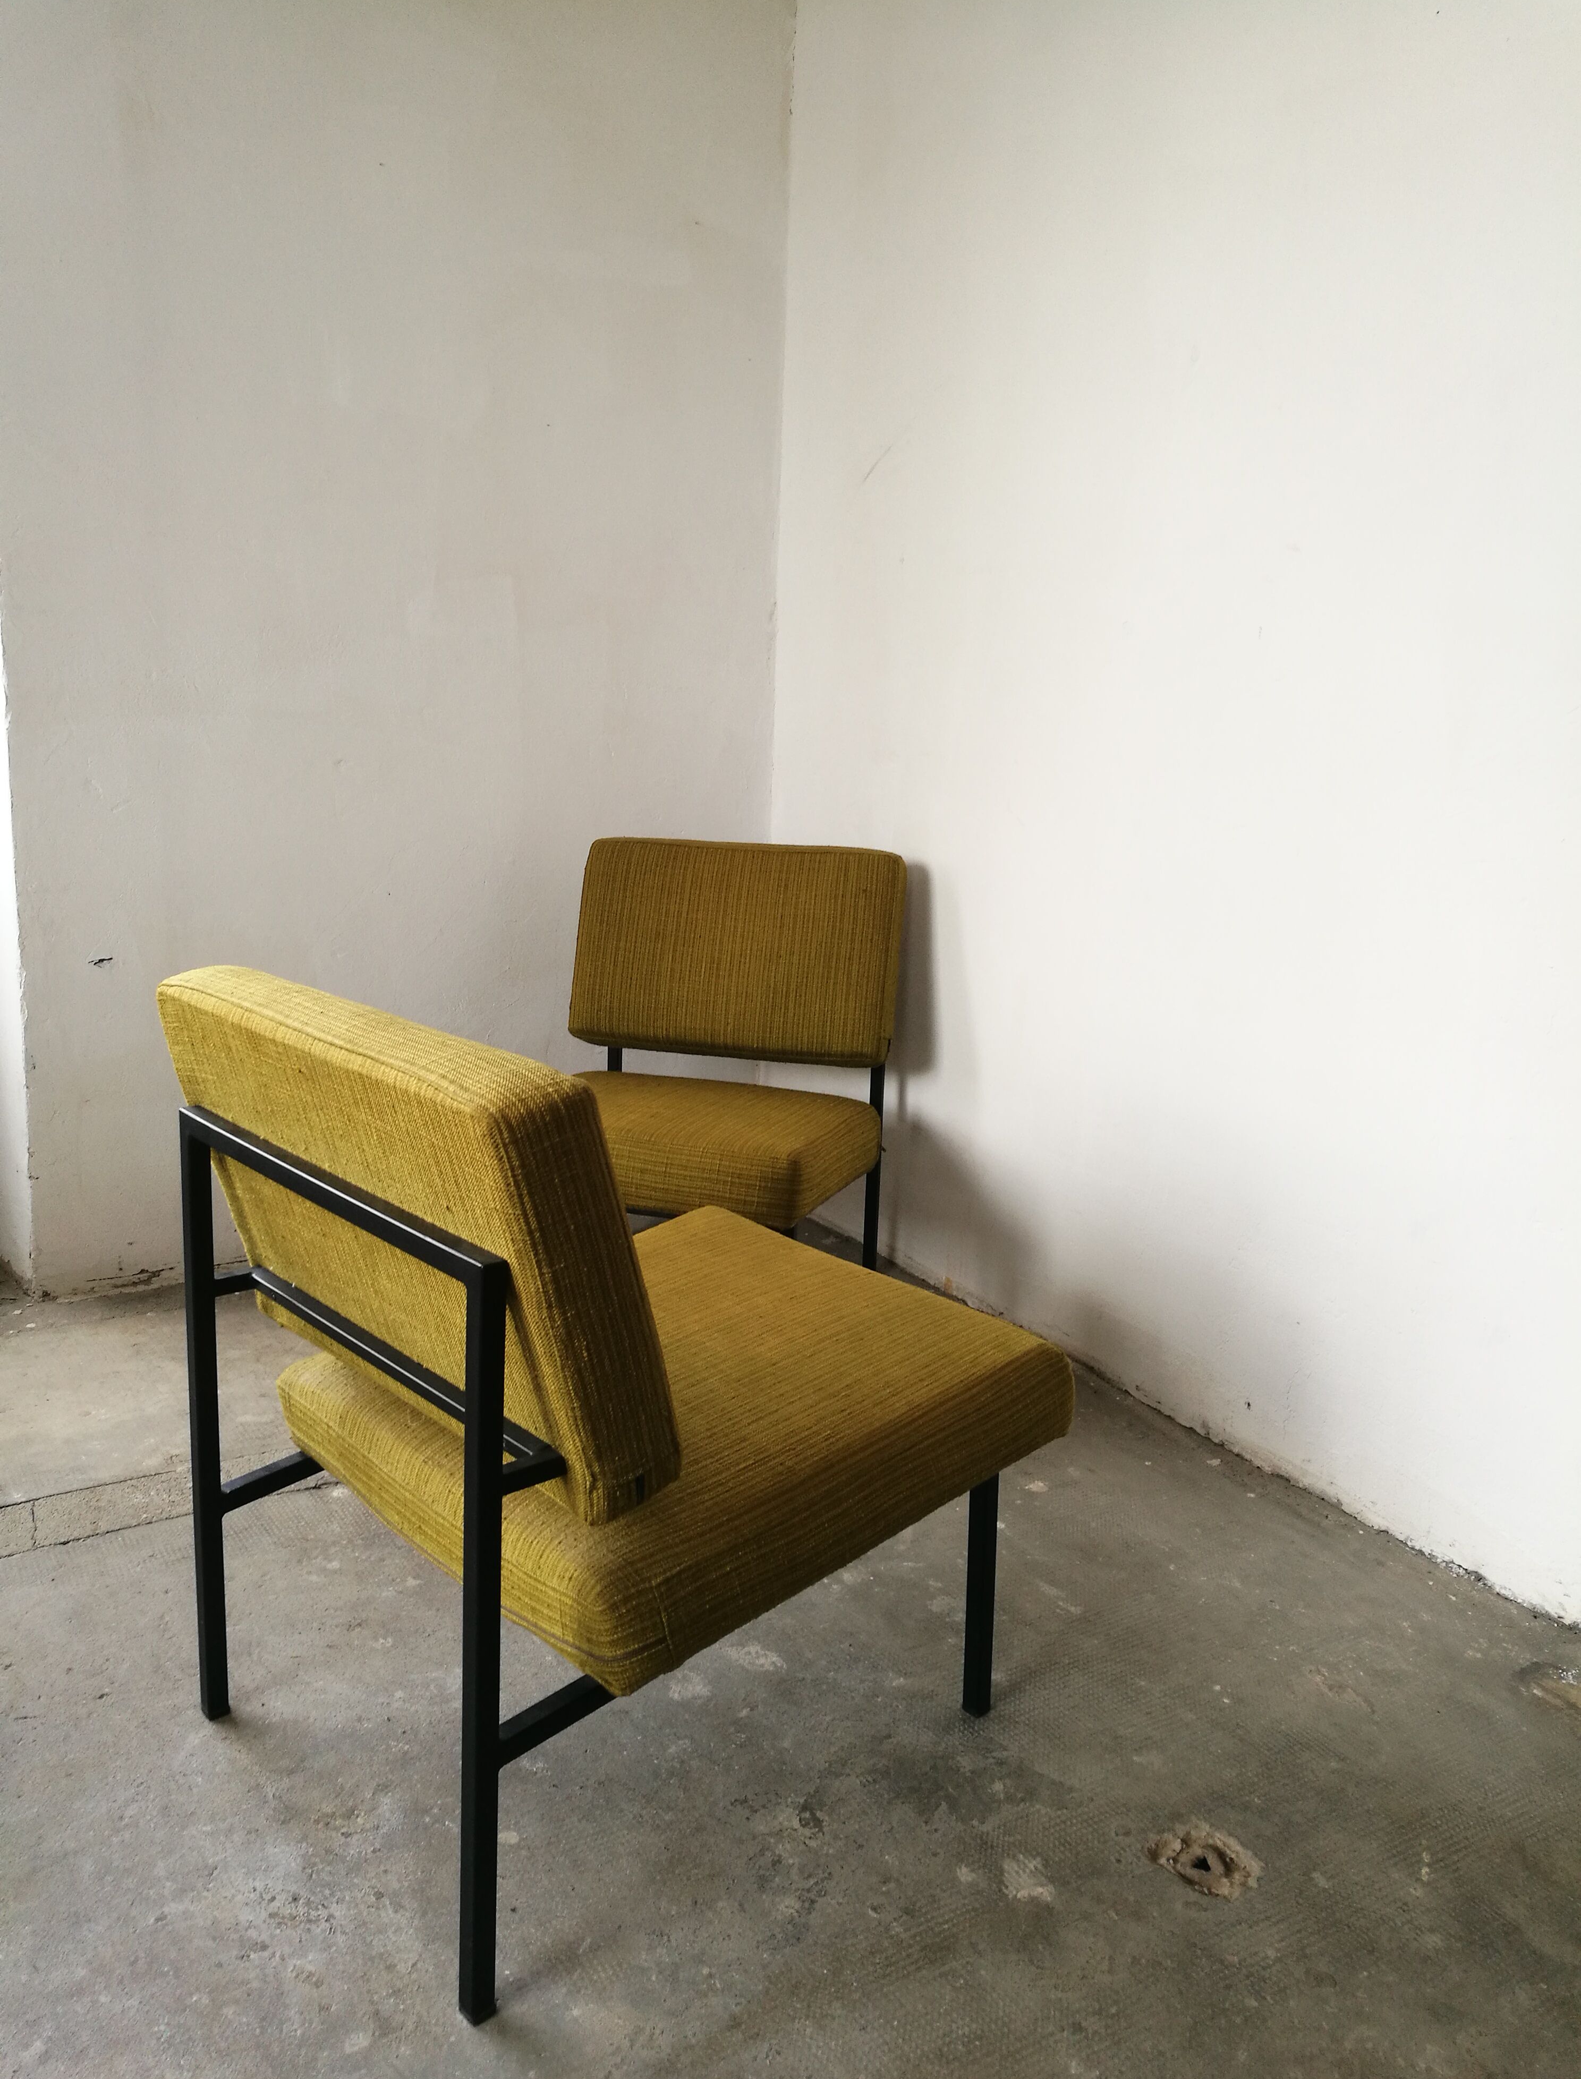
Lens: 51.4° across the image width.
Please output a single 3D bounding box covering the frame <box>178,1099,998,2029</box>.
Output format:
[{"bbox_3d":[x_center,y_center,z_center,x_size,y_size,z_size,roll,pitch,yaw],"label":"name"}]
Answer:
[{"bbox_3d":[-0.182,0.390,1.643,0.633,0.640,0.518,-9,17,-42],"label":"frame"}]

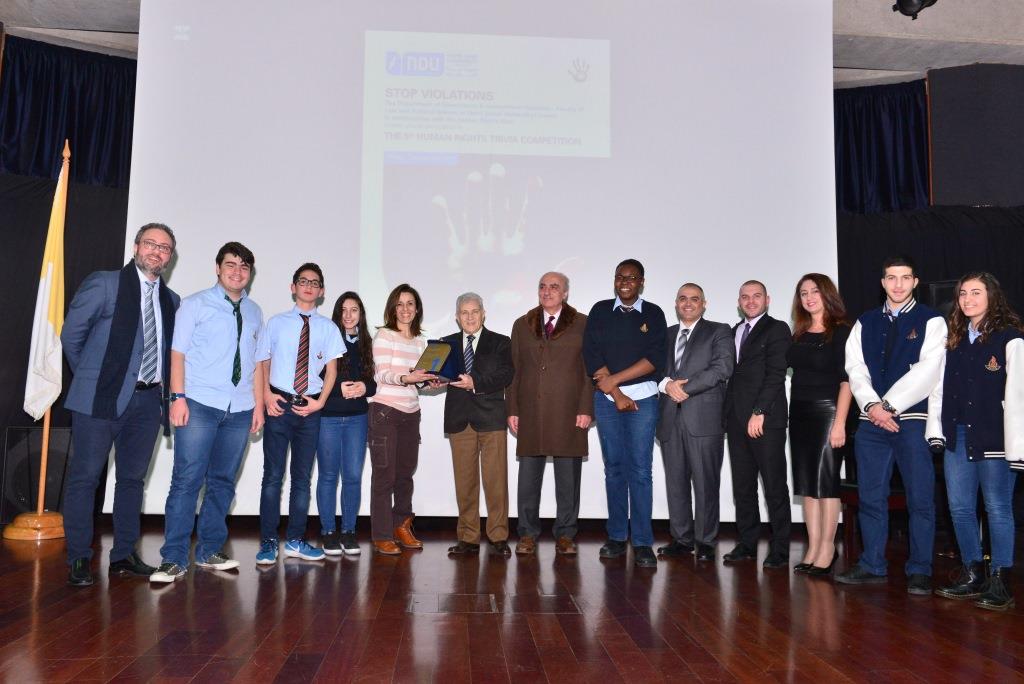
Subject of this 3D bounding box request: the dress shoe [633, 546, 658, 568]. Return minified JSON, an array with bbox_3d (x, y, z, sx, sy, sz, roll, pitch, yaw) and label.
[{"bbox_3d":[0.797,1.274,4.970,0.110,0.110,0.300,1,-5,2],"label":"dress shoe"}]

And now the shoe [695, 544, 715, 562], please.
[{"bbox_3d":[1.229,1.304,5.213,0.105,0.110,0.290,0,-5,18],"label":"shoe"}]

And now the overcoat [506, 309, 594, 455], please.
[{"bbox_3d":[0.249,0.255,5.400,0.550,0.980,0.330,1,-5,8],"label":"overcoat"}]

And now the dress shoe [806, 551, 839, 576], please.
[{"bbox_3d":[1.712,1.208,4.556,0.230,0.140,0.080,5,-6,-34],"label":"dress shoe"}]

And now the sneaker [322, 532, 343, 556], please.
[{"bbox_3d":[-1.118,1.255,5.116,0.095,0.100,0.250,3,-5,-18],"label":"sneaker"}]

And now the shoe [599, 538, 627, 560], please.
[{"bbox_3d":[0.624,1.248,5.051,0.110,0.110,0.290,-2,-6,33],"label":"shoe"}]

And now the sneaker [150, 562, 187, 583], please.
[{"bbox_3d":[-1.760,1.163,4.257,0.105,0.110,0.285,2,-5,-5],"label":"sneaker"}]

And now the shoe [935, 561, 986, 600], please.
[{"bbox_3d":[2.280,1.192,4.198,0.280,0.190,0.105,3,-5,-22],"label":"shoe"}]

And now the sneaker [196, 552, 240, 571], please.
[{"bbox_3d":[-1.604,1.173,4.514,0.295,0.110,0.105,-2,-6,33],"label":"sneaker"}]

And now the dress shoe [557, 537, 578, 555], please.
[{"bbox_3d":[0.355,1.282,5.309,0.105,0.110,0.300,2,-5,-8],"label":"dress shoe"}]

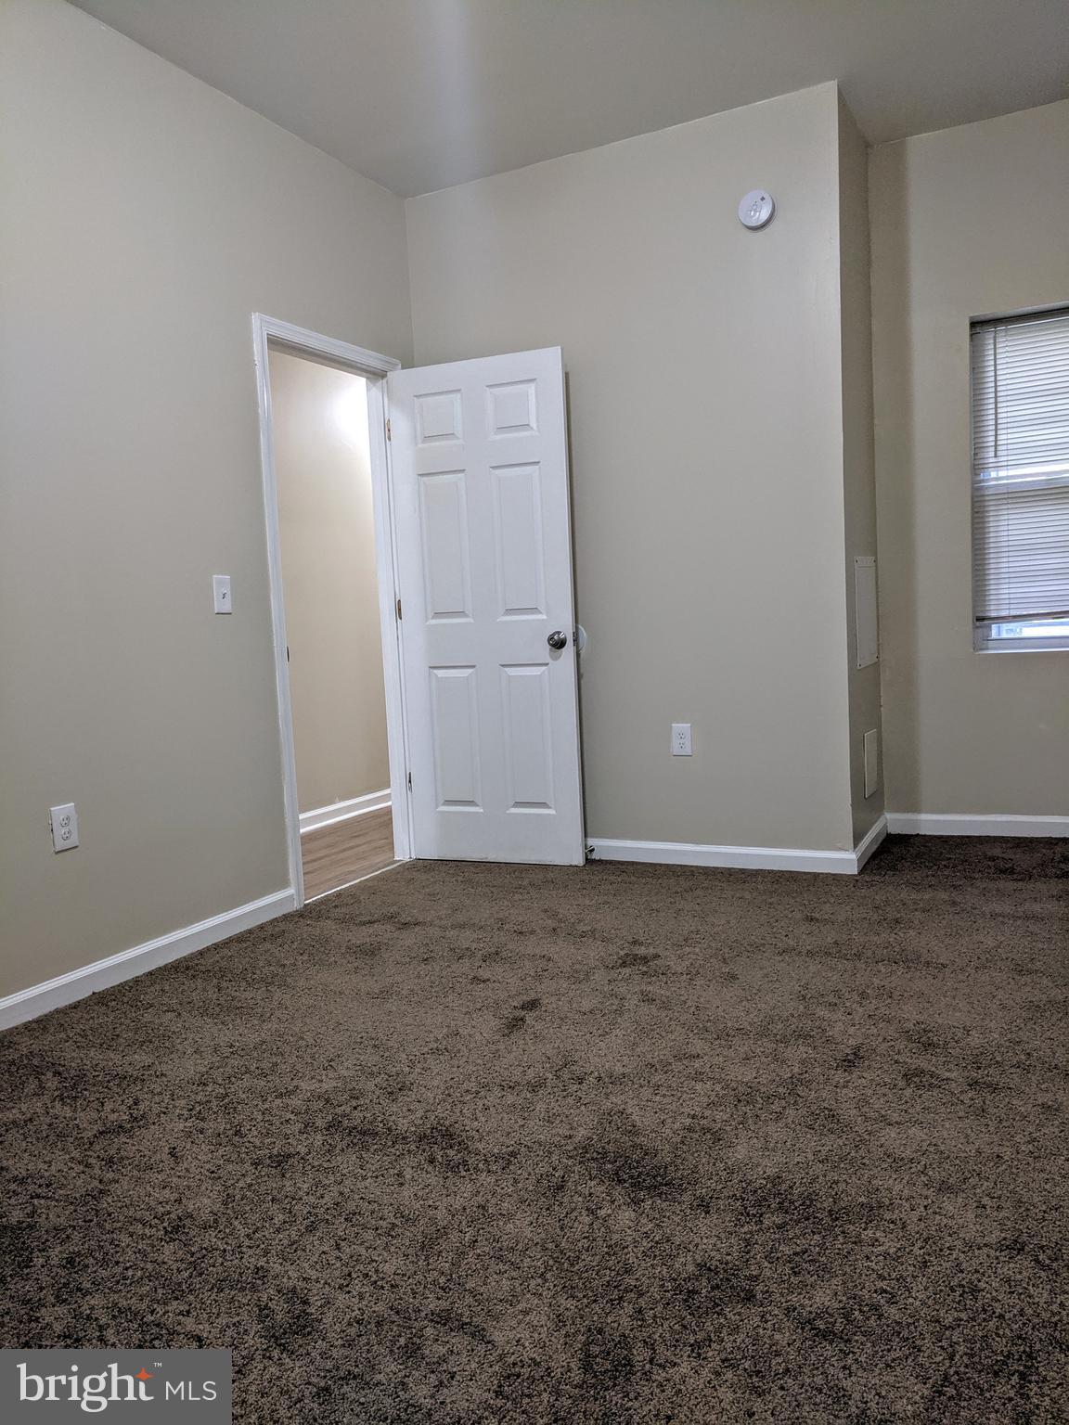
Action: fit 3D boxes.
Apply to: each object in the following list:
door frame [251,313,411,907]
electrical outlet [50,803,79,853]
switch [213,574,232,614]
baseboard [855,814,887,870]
[{"bbox_3d":[-0.758,-0.368,4.182,0.136,2.098,0.890,0,5,27],"label":"door frame"},{"bbox_3d":[-1.307,0.324,2.986,0.011,0.123,0.079,0,5,27],"label":"electrical outlet"},{"bbox_3d":[-1.027,-0.389,3.541,0.015,0.121,0.075,0,5,27],"label":"switch"},{"bbox_3d":[1.366,0.525,4.335,0.013,0.092,0.750,0,5,27],"label":"baseboard"}]

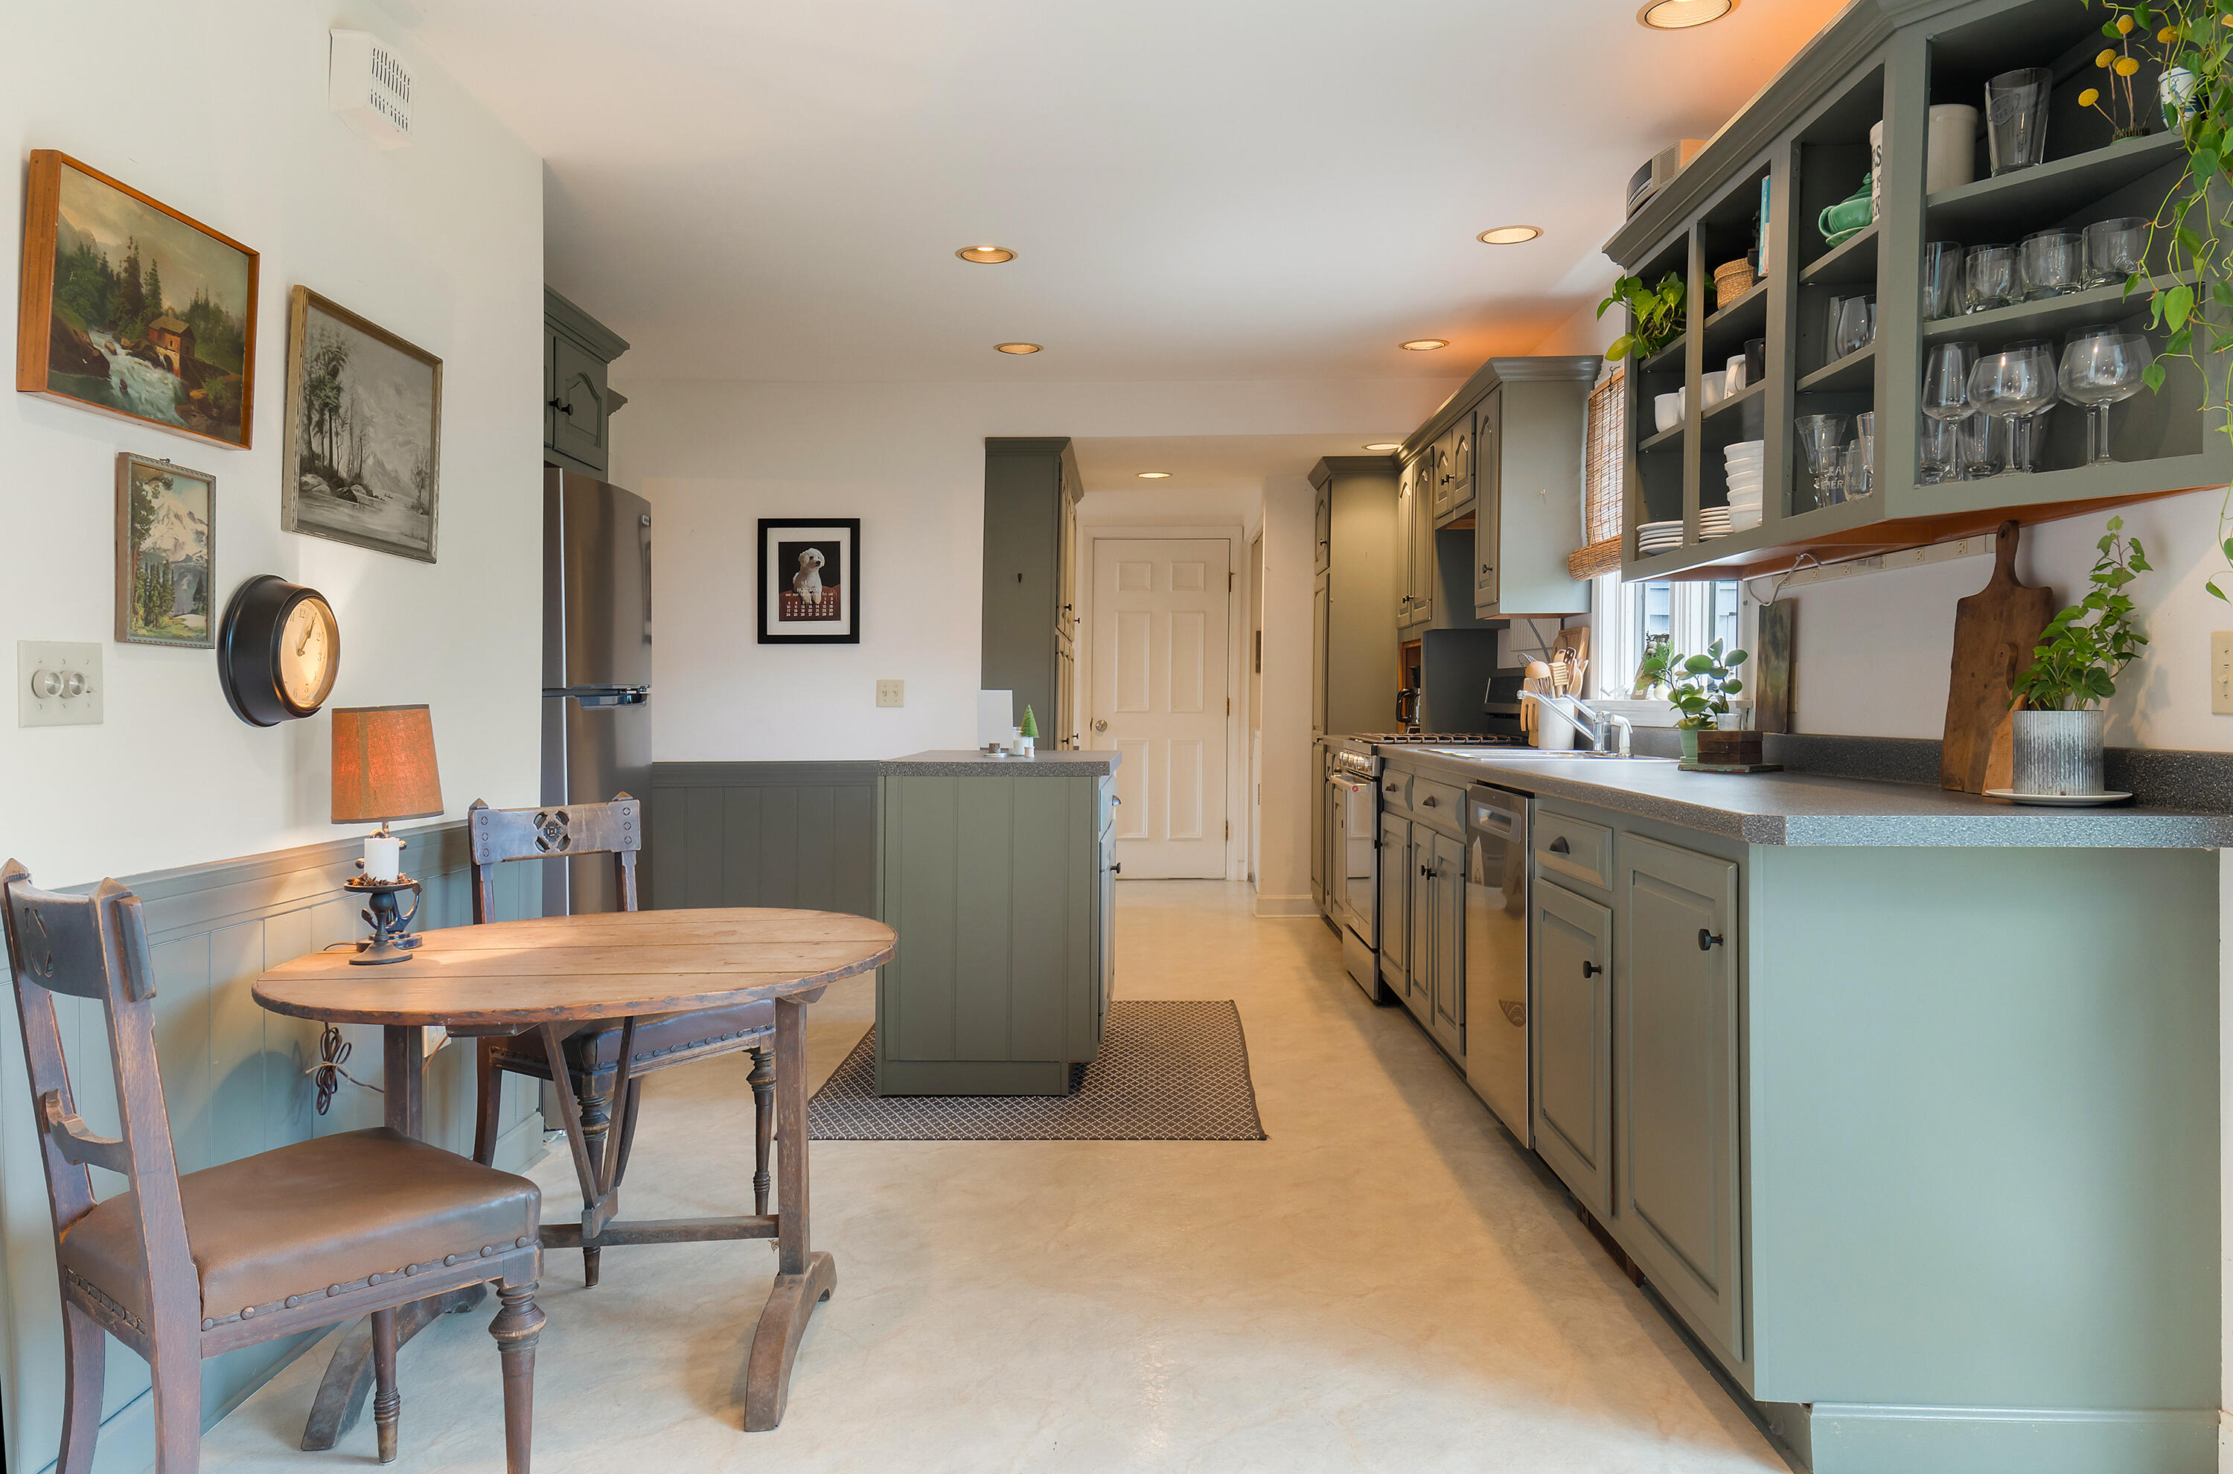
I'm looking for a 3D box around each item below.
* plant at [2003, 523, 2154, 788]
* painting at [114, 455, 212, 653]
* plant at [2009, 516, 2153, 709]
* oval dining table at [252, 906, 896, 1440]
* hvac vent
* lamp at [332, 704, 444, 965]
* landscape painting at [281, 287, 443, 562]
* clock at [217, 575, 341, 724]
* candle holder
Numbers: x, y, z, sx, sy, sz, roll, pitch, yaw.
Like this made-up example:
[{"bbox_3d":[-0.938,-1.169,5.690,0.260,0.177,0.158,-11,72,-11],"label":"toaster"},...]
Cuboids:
[{"bbox_3d":[1.385,-0.115,2.406,0.206,0.403,0.190,0,1,1],"label":"plant"},{"bbox_3d":[-1.325,-0.253,2.338,0.020,0.250,0.210,1,1,1],"label":"painting"},{"bbox_3d":[1.386,-0.170,2.399,0.171,0.276,0.181,0,1,1],"label":"plant"},{"bbox_3d":[-0.803,0.658,2.617,0.955,0.668,0.965,0,1,-7],"label":"oval dining table"},{"bbox_3d":[-1.286,-1.120,2.899,0.066,0.132,0.180,0,1,1],"label":"hvac vent"},{"bbox_3d":[-1.133,0.142,2.607,0.176,0.380,0.176,0,1,1],"label":"lamp"},{"bbox_3d":[-1.305,-0.523,2.932,0.022,0.390,0.525,3,1,1],"label":"landscape painting"},{"bbox_3d":[-1.254,-0.126,2.528,0.078,0.229,0.229,0,1,0],"label":"clock"},{"bbox_3d":[-1.075,0.262,2.453,0.112,0.135,0.112,0,1,1],"label":"candle holder"}]

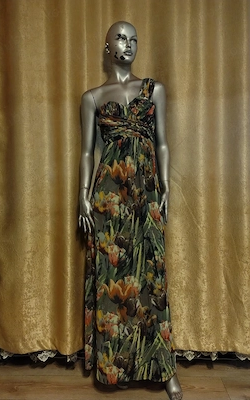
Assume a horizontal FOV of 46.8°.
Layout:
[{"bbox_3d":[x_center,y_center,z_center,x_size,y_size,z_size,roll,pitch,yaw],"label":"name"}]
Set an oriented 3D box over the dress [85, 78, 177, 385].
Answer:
[{"bbox_3d":[0.022,0.122,1.465,0.440,1.440,0.330,0,2,-3],"label":"dress"}]

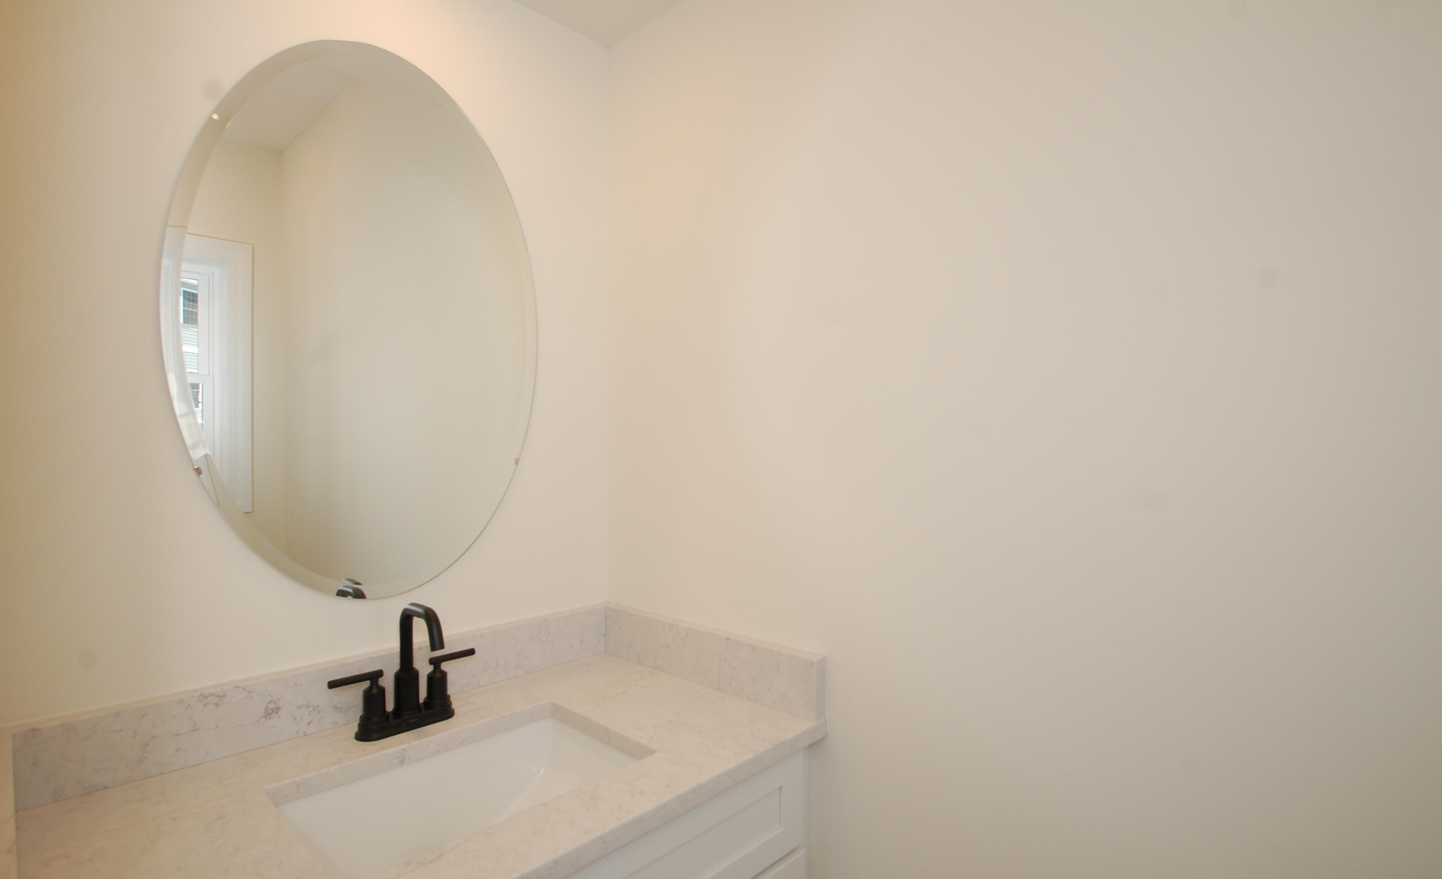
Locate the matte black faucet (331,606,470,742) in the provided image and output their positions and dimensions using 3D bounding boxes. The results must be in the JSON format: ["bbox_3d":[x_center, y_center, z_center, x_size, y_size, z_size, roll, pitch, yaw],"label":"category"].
[{"bbox_3d":[-0.479,0.365,1.083,0.150,0.202,0.236,0,-1,43],"label":"matte black faucet"}]

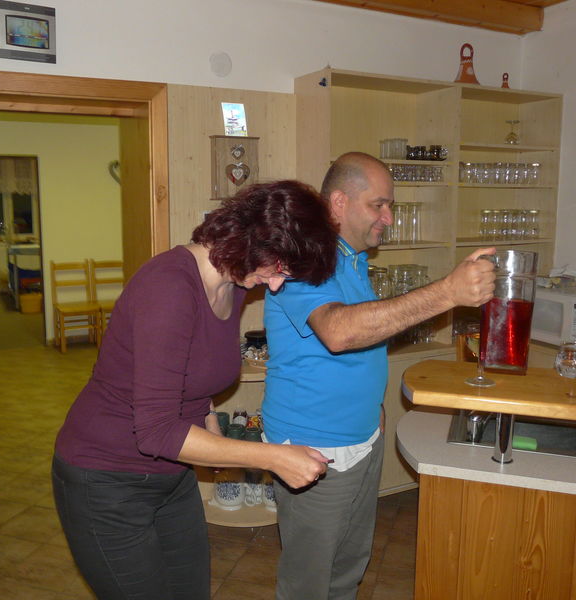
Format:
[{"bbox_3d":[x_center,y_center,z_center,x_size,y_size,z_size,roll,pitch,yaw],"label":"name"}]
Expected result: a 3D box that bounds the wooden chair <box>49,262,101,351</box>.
[{"bbox_3d":[-2.221,0.060,6.783,0.395,0.890,0.420,-5,11,-28],"label":"wooden chair"}]

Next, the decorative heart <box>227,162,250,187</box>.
[{"bbox_3d":[-0.226,-0.580,2.988,0.120,0.109,0.014,-5,11,-28],"label":"decorative heart"}]

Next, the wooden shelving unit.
[{"bbox_3d":[0.762,-0.037,3.508,1.500,2.137,0.350,-5,11,-28],"label":"wooden shelving unit"}]

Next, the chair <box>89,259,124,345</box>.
[{"bbox_3d":[-1.850,0.030,6.977,0.395,0.890,0.420,-5,11,-28],"label":"chair"}]

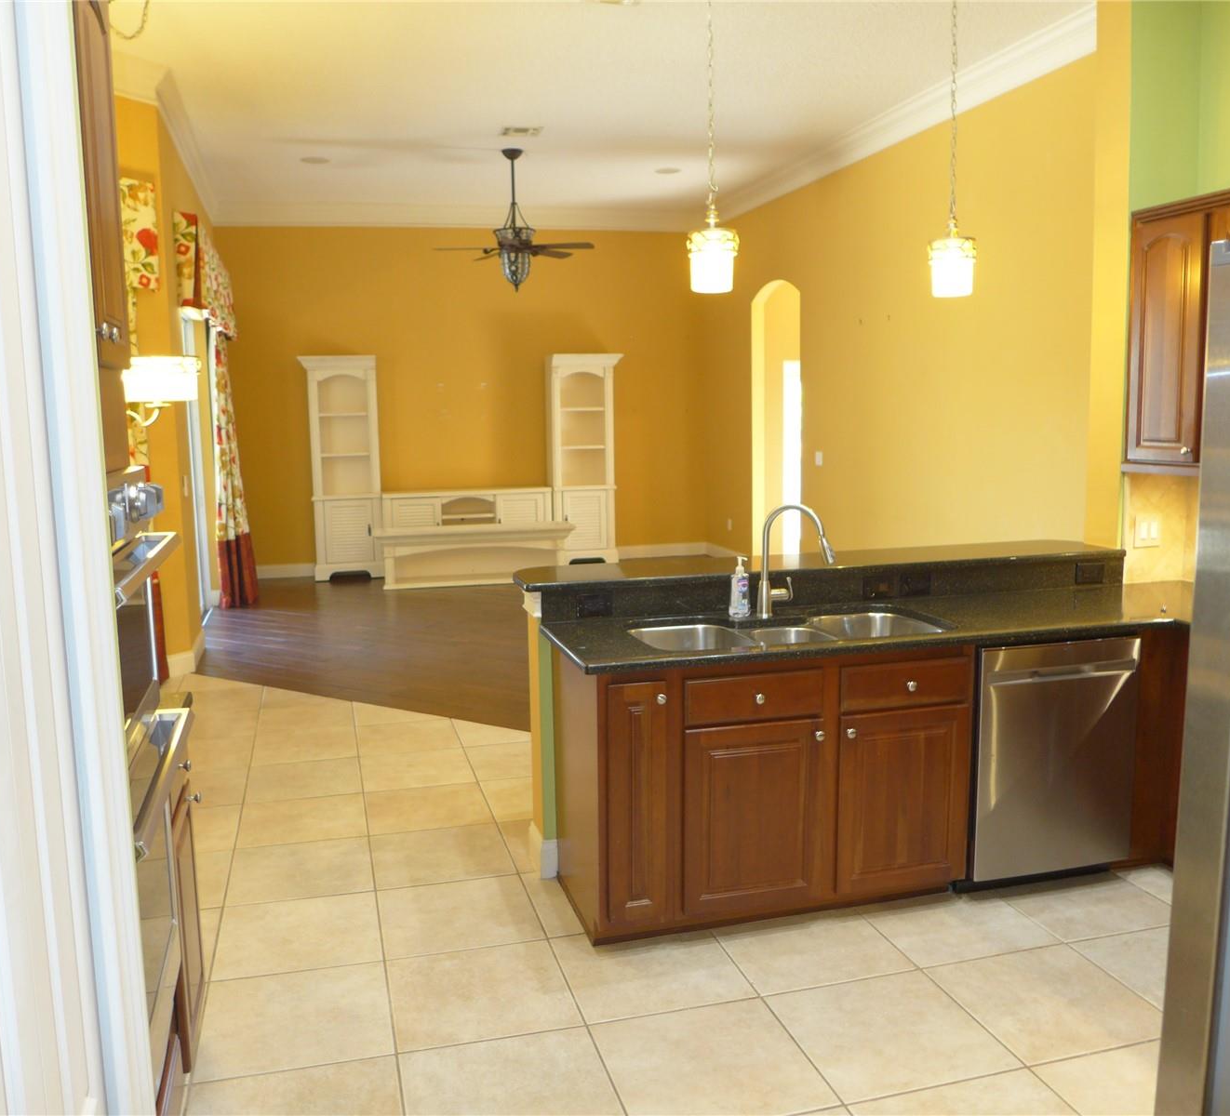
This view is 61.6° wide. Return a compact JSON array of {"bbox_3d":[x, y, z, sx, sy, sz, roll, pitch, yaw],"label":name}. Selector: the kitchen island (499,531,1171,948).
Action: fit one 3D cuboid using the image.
[{"bbox_3d":[0.891,0.550,3.898,2.512,1.013,1.193,-3,8,-16],"label":"kitchen island"}]

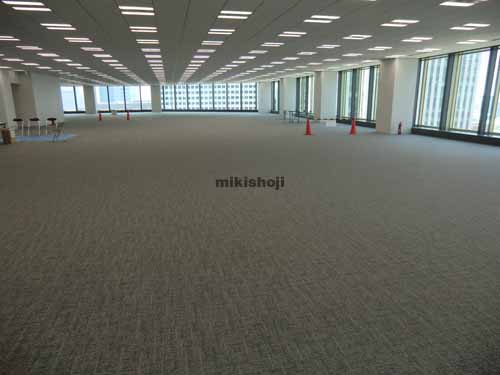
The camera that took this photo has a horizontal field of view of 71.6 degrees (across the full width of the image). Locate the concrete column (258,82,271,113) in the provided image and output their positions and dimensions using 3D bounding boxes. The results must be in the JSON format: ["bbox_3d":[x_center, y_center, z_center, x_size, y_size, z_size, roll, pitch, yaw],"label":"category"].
[{"bbox_3d":[1.556,-9.149,35.476,1.061,3.026,1.061,-3,15,-12],"label":"concrete column"}]

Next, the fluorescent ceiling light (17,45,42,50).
[{"bbox_3d":[-6.757,-4.299,10.618,0.610,0.070,0.570,-3,15,-12],"label":"fluorescent ceiling light"}]

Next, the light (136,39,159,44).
[{"bbox_3d":[-2.842,-4.083,9.701,0.610,0.070,0.570,-3,15,-12],"label":"light"}]

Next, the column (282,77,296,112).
[{"bbox_3d":[3.120,-7.418,28.690,1.061,3.026,1.061,-3,15,-12],"label":"column"}]

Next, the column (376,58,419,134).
[{"bbox_3d":[6.399,-3.963,15.150,1.061,3.026,1.061,-3,15,-12],"label":"column"}]

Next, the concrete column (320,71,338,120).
[{"bbox_3d":[4.729,-5.689,21.913,1.061,3.026,1.061,-3,15,-12],"label":"concrete column"}]

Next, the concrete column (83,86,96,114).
[{"bbox_3d":[-17.862,-9.838,38.537,1.061,3.026,1.061,-3,15,-12],"label":"concrete column"}]

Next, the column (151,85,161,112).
[{"bbox_3d":[-10.816,-10.266,40.068,1.061,3.026,1.061,-3,15,-12],"label":"column"}]

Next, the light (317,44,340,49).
[{"bbox_3d":[2.443,-4.403,10.849,0.610,0.070,0.570,-3,15,-12],"label":"light"}]

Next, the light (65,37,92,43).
[{"bbox_3d":[-4.603,-3.976,9.318,0.610,0.070,0.570,-3,15,-12],"label":"light"}]

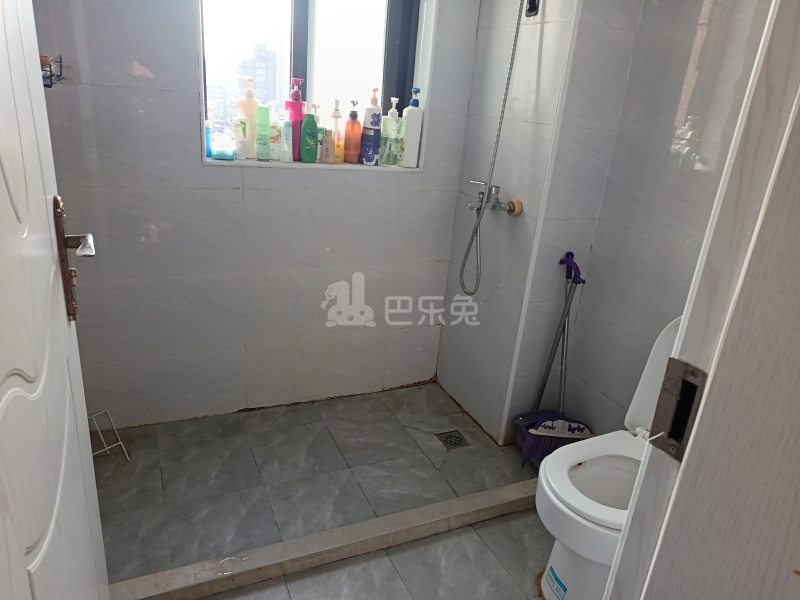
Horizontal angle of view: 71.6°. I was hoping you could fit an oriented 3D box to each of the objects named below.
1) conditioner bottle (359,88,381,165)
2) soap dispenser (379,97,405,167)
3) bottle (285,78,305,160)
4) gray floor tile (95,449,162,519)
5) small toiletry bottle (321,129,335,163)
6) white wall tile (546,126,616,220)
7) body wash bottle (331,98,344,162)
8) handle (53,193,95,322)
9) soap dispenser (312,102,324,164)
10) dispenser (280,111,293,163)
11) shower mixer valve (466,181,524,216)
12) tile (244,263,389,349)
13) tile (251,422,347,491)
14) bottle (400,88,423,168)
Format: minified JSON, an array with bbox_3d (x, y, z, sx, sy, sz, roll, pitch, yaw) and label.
[{"bbox_3d":[-0.106,-0.645,2.078,0.082,0.277,0.062,0,21,-14],"label":"conditioner bottle"},{"bbox_3d":[-0.030,-0.649,2.148,0.077,0.256,0.058,-1,21,-15],"label":"soap dispenser"},{"bbox_3d":[-0.395,-0.669,2.066,0.070,0.290,0.050,5,20,-1],"label":"bottle"},{"bbox_3d":[-0.921,0.600,1.776,0.300,0.010,0.300,-5,23,-25],"label":"gray floor tile"},{"bbox_3d":[-0.271,-0.573,2.079,0.046,0.121,0.036,-2,21,-17],"label":"small toiletry bottle"},{"bbox_3d":[0.599,-0.421,1.866,0.243,0.300,0.010,-5,22,-24],"label":"white wall tile"},{"bbox_3d":[-0.239,-0.639,2.106,0.050,0.232,0.046,-4,22,-24],"label":"body wash bottle"},{"bbox_3d":[-0.521,-0.054,0.906,0.062,0.215,0.110,-3,22,-21],"label":"handle"},{"bbox_3d":[-0.305,-0.611,2.038,0.070,0.206,0.050,-1,21,-17],"label":"soap dispenser"},{"bbox_3d":[-0.414,-0.593,2.018,0.043,0.178,0.036,-4,22,-24],"label":"dispenser"},{"bbox_3d":[0.307,-0.362,1.963,0.165,0.120,0.205,-5,22,-24],"label":"shower mixer valve"},{"bbox_3d":[-0.309,0.012,2.209,0.602,0.300,0.010,-5,22,-25],"label":"tile"},{"bbox_3d":[-0.377,0.549,2.015,0.300,0.010,0.300,-4,22,-24],"label":"tile"},{"bbox_3d":[0.042,-0.664,2.147,0.062,0.290,0.075,-7,23,-29],"label":"bottle"}]

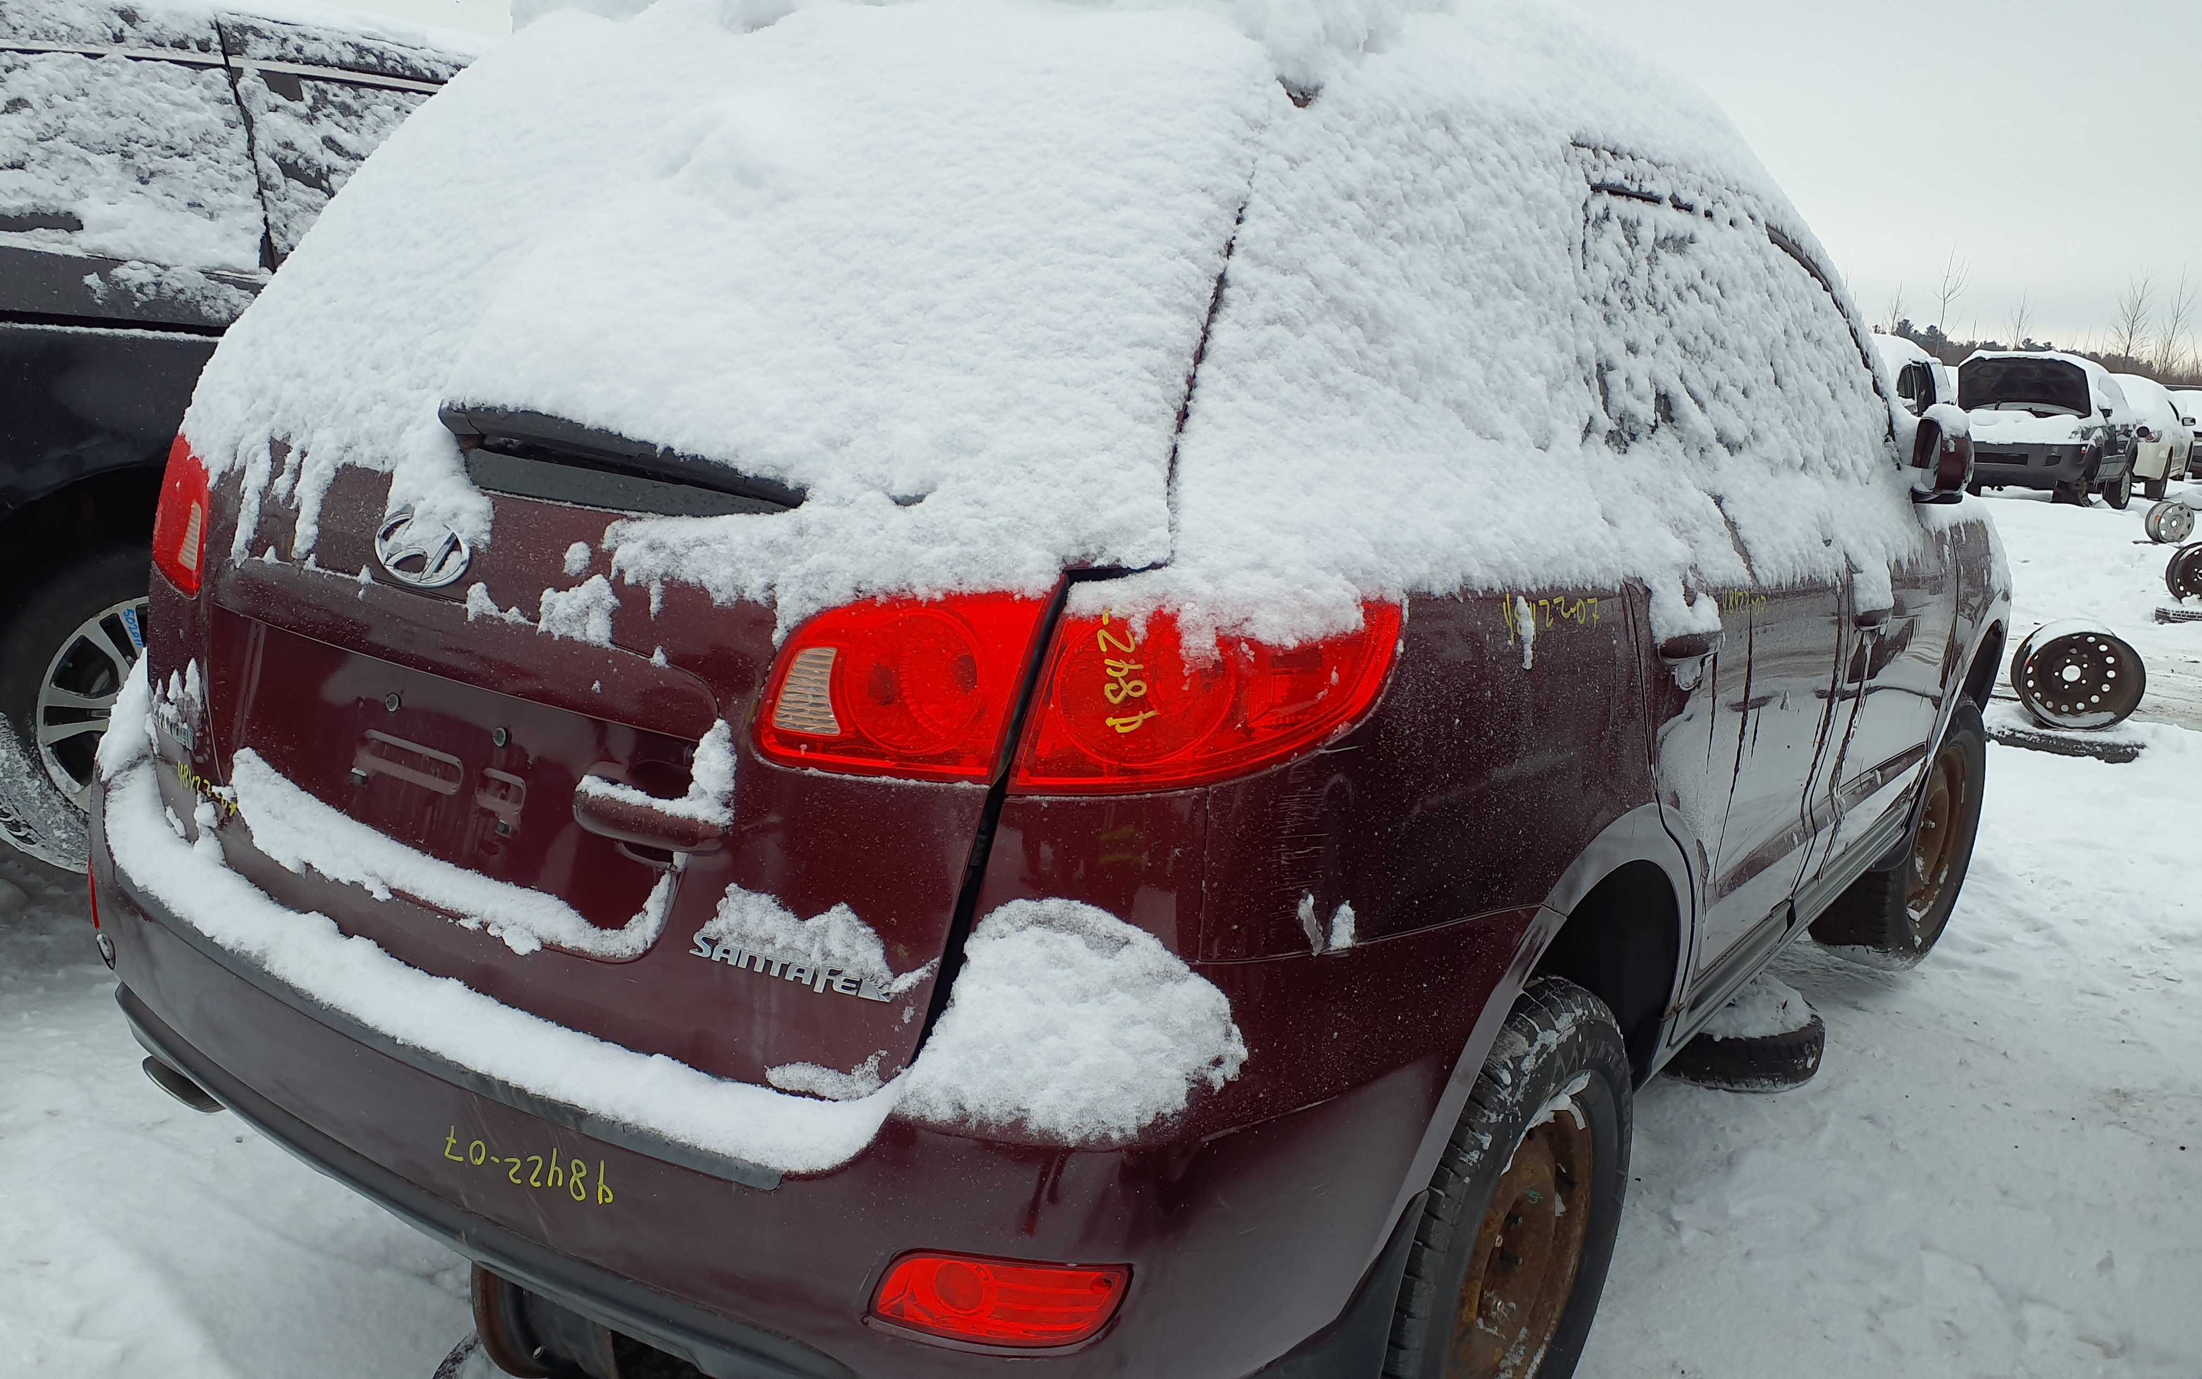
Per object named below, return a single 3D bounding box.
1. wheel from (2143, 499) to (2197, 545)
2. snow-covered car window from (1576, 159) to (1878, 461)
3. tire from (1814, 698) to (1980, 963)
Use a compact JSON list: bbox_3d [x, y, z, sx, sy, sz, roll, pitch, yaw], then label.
[{"bbox_3d":[11.592,-1.803,17.600,0.430,0.430,0.190,1,11,-8],"label":"wheel"},{"bbox_3d":[1.129,-0.587,2.752,0.100,0.420,1.550,-16,-2,38],"label":"snow-covered car window"},{"bbox_3d":[2.095,0.357,4.285,0.235,0.730,0.730,14,16,42],"label":"tire"}]

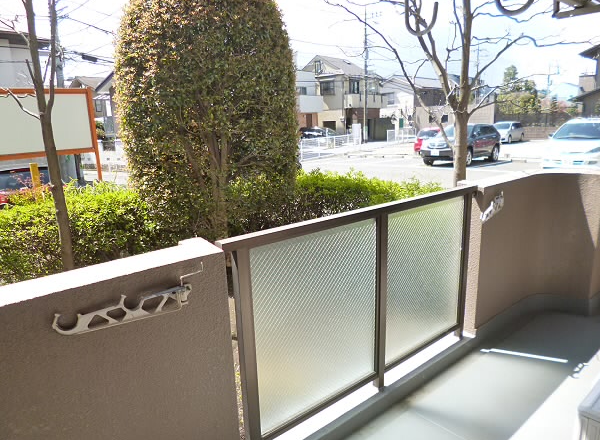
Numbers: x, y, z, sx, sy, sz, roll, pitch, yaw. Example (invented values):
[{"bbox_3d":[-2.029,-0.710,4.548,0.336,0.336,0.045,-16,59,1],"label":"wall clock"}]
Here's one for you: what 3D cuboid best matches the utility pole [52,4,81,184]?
[{"bbox_3d":[-8.537,-6.095,14.274,0.360,10.000,0.360,-12,17,-37],"label":"utility pole"}]

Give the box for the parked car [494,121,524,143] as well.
[{"bbox_3d":[15.284,-6.558,31.025,1.740,1.600,4.600,11,18,42],"label":"parked car"}]

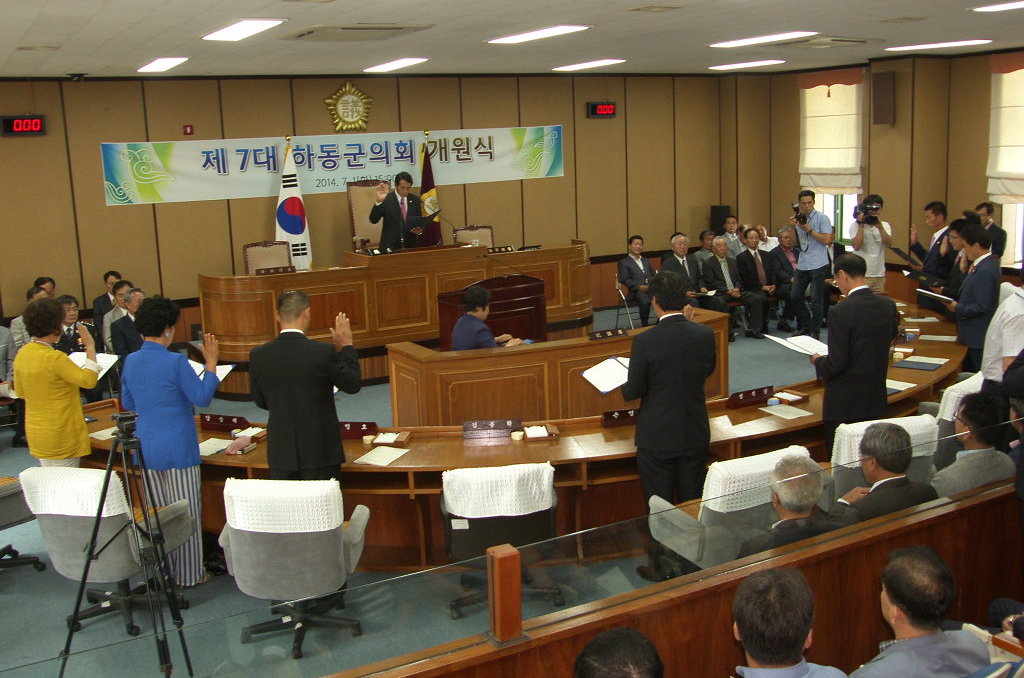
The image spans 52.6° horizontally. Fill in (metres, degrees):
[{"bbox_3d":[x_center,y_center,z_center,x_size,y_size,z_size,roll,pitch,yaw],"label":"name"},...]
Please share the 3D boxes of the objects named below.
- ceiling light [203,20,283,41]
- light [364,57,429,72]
[{"bbox_3d":[-1.973,-2.242,7.510,0.290,0.060,1.240,-8,12,-28],"label":"ceiling light"},{"bbox_3d":[-1.265,-2.995,11.268,0.290,0.060,1.240,-8,12,-28],"label":"light"}]

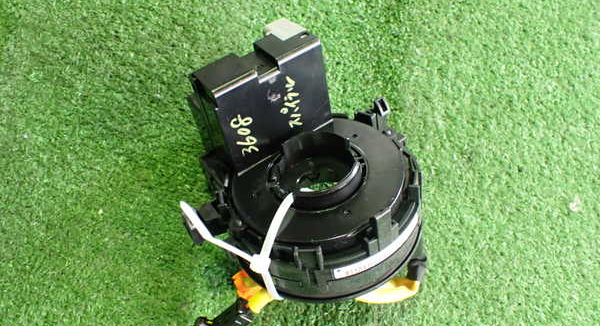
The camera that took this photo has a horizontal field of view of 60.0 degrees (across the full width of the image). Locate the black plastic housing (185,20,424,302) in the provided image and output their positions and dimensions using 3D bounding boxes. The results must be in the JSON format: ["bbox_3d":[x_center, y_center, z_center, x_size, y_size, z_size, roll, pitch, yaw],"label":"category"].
[{"bbox_3d":[0.005,0.001,0.273,0.131,0.099,0.118,-32,46,-20],"label":"black plastic housing"}]

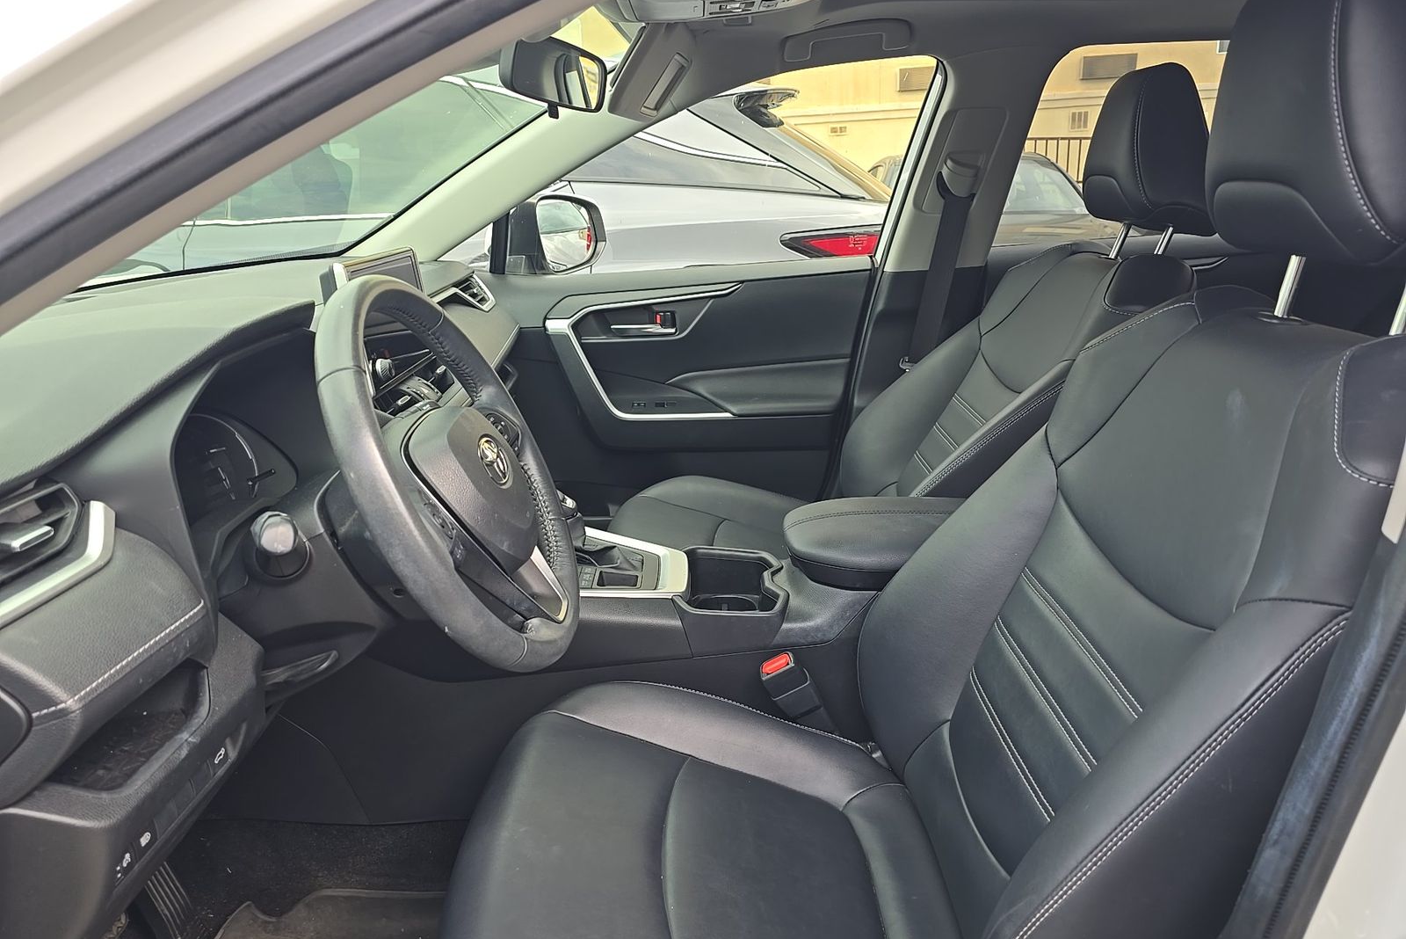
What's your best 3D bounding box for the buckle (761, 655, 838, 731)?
[{"bbox_3d":[0.125,0.283,1.165,0.043,0.120,0.028,-30,15,9],"label":"buckle"}]

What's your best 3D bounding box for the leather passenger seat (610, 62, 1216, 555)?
[{"bbox_3d":[0.277,-0.079,1.547,0.990,1.060,0.530,-3,17,3],"label":"leather passenger seat"}]

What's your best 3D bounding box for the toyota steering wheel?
[{"bbox_3d":[-0.221,0.006,0.826,0.090,0.370,0.370,-23,15,9],"label":"toyota steering wheel"}]

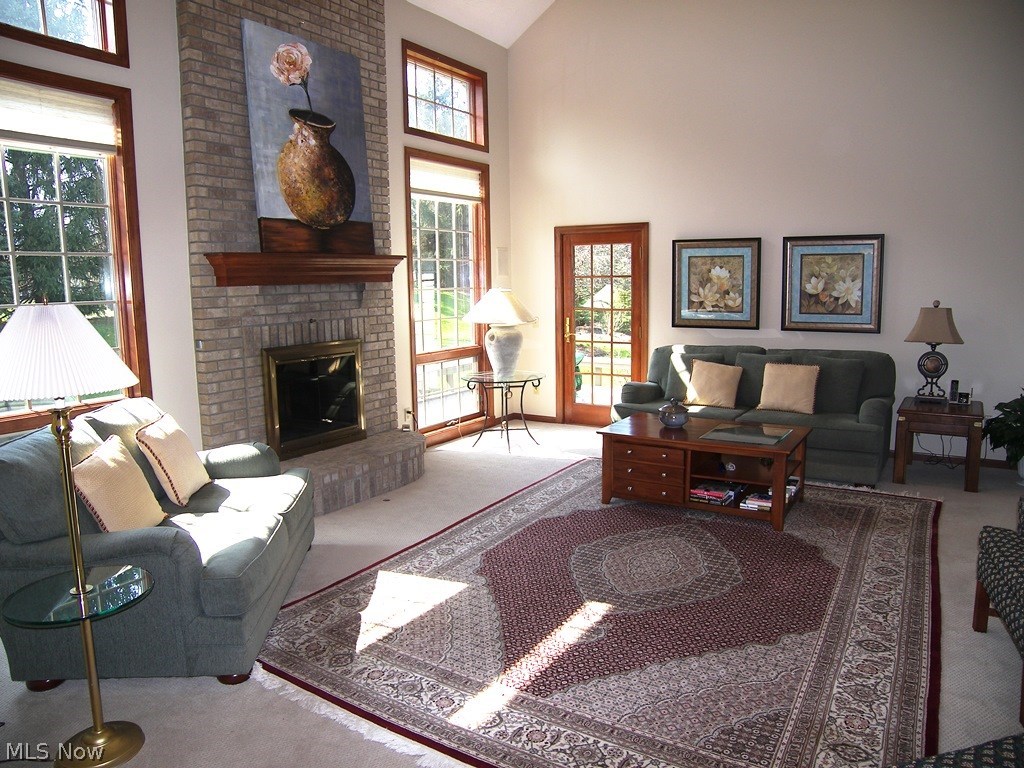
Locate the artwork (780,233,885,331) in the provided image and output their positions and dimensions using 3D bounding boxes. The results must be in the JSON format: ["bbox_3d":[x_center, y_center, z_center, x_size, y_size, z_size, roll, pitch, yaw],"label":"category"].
[{"bbox_3d":[2.737,-0.855,6.103,0.799,0.823,0.042,4,10,32],"label":"artwork"}]

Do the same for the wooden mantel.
[{"bbox_3d":[-1.374,-0.812,5.045,0.185,0.202,1.746,4,10,32],"label":"wooden mantel"}]

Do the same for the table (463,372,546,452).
[{"bbox_3d":[-0.063,0.258,6.698,0.780,0.664,0.780,-1,9,0],"label":"table"}]

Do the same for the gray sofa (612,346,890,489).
[{"bbox_3d":[2.002,0.185,5.864,2.101,0.913,0.963,4,10,32],"label":"gray sofa"}]

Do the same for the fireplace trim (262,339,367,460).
[{"bbox_3d":[-1.486,0.108,5.393,0.070,0.829,0.978,4,10,32],"label":"fireplace trim"}]

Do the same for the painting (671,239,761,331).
[{"bbox_3d":[1.842,-0.904,6.451,0.807,0.821,0.038,4,10,32],"label":"painting"}]

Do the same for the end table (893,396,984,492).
[{"bbox_3d":[3.158,0.432,5.272,0.546,0.537,0.724,4,10,32],"label":"end table"}]

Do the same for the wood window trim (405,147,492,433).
[{"bbox_3d":[-0.588,-0.843,6.977,0.100,2.680,1.311,4,10,32],"label":"wood window trim"}]

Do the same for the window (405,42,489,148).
[{"bbox_3d":[-0.591,-2.601,6.519,0.085,0.796,1.289,4,10,32],"label":"window"}]

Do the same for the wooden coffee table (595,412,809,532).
[{"bbox_3d":[1.336,0.572,4.952,1.270,0.496,0.777,4,10,32],"label":"wooden coffee table"}]

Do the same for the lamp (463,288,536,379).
[{"bbox_3d":[-0.076,-0.472,6.588,0.690,0.824,0.690,-1,9,0],"label":"lamp"}]

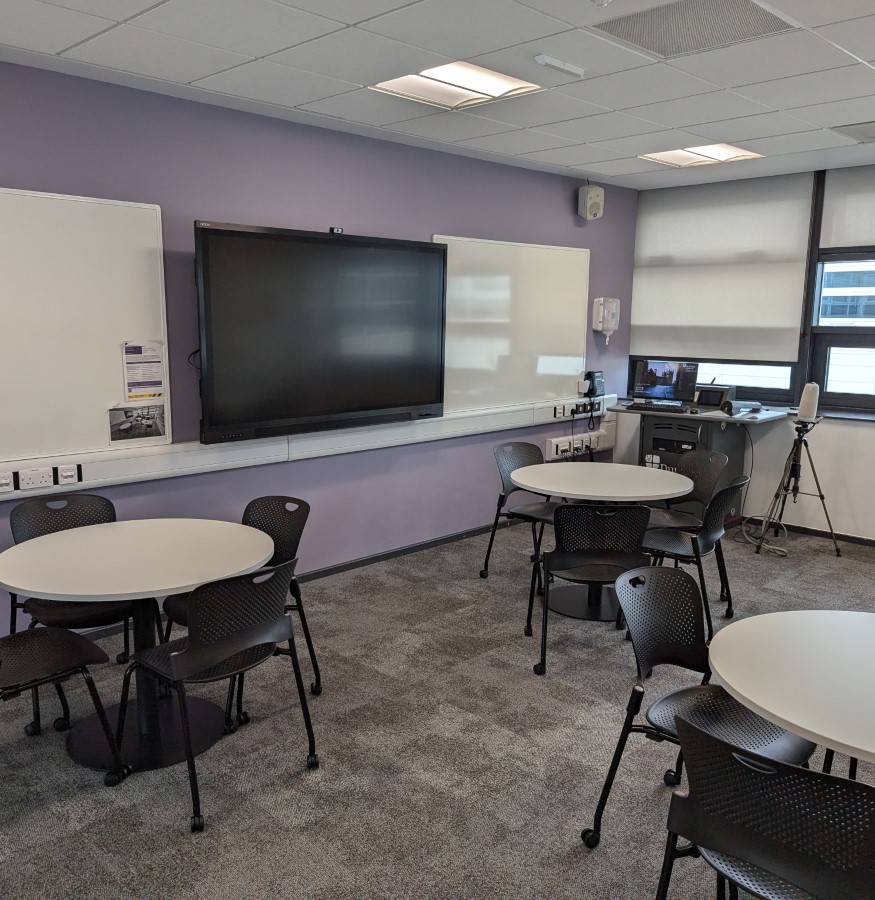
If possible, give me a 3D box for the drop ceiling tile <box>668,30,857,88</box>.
[{"bbox_3d":[1.360,-1.632,3.474,0.600,0.020,0.600,10,13,44],"label":"drop ceiling tile"}]

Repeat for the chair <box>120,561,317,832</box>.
[{"bbox_3d":[-0.765,0.760,2.910,0.570,0.836,0.550,9,12,41],"label":"chair"}]

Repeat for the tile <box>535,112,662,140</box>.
[{"bbox_3d":[0.937,-1.850,4.753,0.600,0.020,0.600,9,13,44],"label":"tile"}]

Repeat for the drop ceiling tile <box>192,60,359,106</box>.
[{"bbox_3d":[-0.752,-1.714,3.900,0.600,0.020,0.600,9,13,44],"label":"drop ceiling tile"}]

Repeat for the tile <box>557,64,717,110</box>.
[{"bbox_3d":[0.945,-1.713,3.916,0.600,0.020,0.600,9,13,44],"label":"tile"}]

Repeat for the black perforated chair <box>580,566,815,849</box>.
[{"bbox_3d":[0.816,0.809,2.464,0.560,0.836,0.530,9,13,44],"label":"black perforated chair"}]

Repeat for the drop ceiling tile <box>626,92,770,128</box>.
[{"bbox_3d":[1.355,-1.772,4.311,0.600,0.020,0.600,10,13,44],"label":"drop ceiling tile"}]

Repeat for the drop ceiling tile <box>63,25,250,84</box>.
[{"bbox_3d":[-1.178,-1.669,3.504,0.571,0.025,0.592,10,13,44],"label":"drop ceiling tile"}]

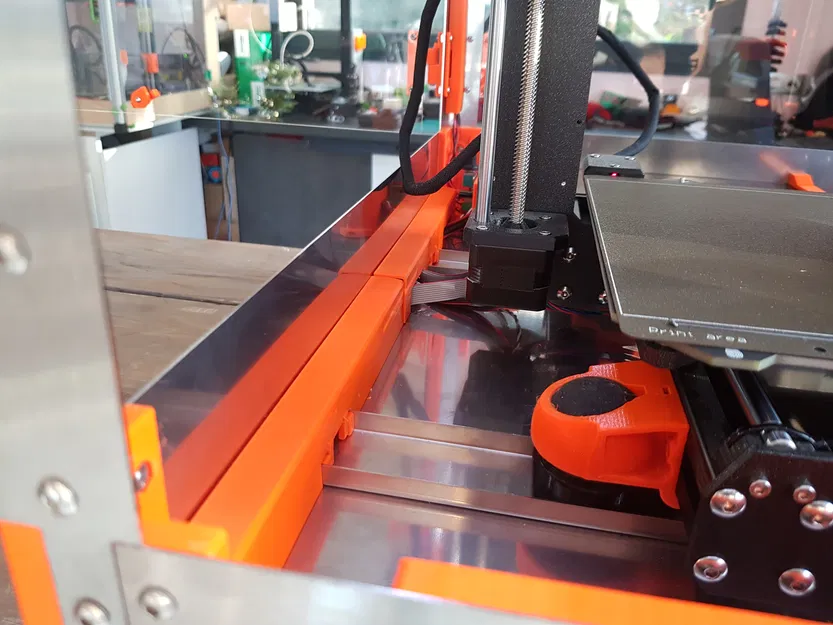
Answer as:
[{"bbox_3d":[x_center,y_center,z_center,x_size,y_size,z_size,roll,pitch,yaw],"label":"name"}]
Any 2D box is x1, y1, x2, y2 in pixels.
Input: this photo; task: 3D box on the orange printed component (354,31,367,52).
[{"bbox_3d":[-0.183,-0.886,2.050,0.036,0.056,0.040,6,24,9],"label":"orange printed component"}]

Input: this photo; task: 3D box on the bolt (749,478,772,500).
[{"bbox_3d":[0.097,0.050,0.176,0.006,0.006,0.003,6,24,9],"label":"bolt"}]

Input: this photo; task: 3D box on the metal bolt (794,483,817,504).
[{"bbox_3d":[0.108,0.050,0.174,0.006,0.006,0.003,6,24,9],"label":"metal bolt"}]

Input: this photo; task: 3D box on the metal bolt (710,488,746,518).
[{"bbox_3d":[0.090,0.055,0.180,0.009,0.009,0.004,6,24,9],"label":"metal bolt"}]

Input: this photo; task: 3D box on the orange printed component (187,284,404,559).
[{"bbox_3d":[-0.038,0.039,0.281,0.021,0.036,0.228,6,24,9],"label":"orange printed component"}]

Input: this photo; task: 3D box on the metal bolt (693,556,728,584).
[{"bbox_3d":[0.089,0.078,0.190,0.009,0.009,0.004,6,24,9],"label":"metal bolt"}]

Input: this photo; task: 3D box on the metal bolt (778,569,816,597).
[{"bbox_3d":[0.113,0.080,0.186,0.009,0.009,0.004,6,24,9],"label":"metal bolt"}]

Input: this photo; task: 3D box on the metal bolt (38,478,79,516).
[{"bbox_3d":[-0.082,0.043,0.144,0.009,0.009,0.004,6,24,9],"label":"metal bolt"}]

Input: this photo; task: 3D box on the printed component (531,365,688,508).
[{"bbox_3d":[0.073,0.042,0.245,0.055,0.033,0.051,6,24,9],"label":"printed component"}]

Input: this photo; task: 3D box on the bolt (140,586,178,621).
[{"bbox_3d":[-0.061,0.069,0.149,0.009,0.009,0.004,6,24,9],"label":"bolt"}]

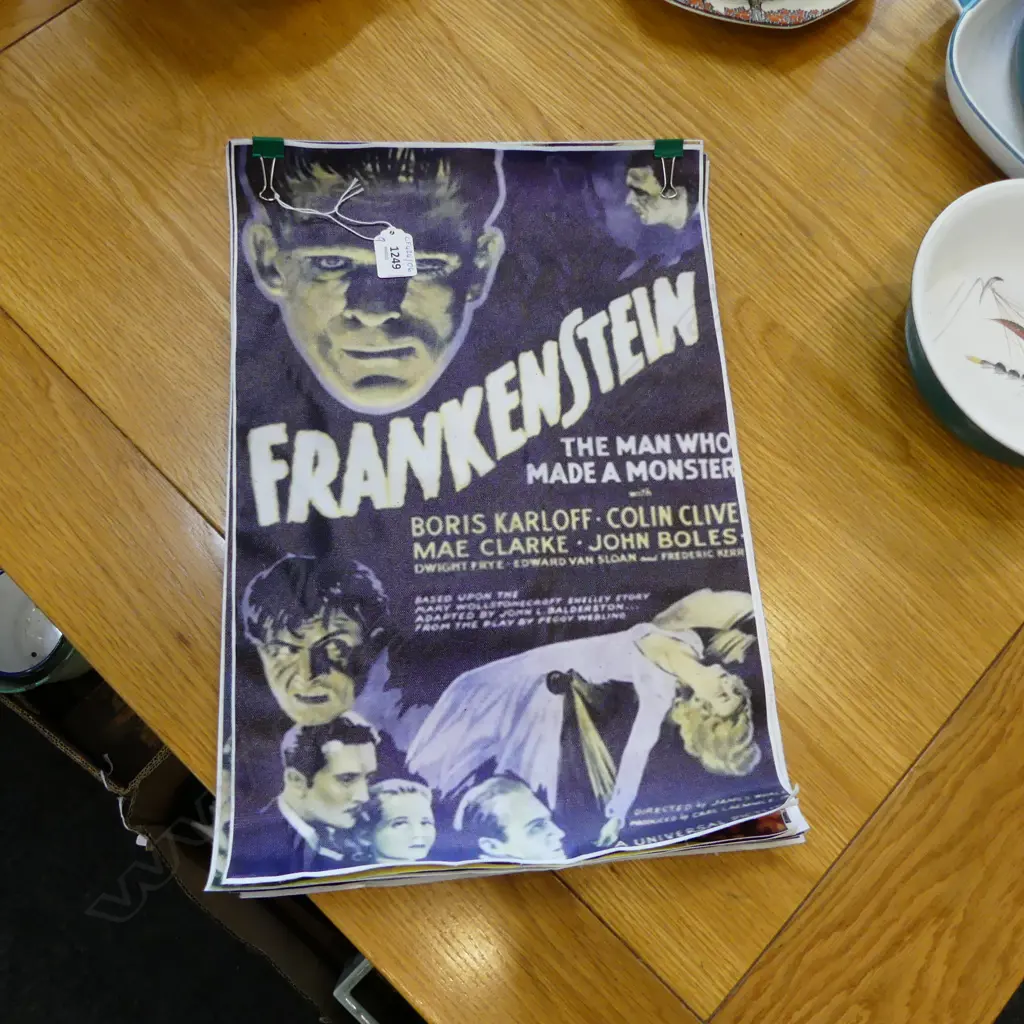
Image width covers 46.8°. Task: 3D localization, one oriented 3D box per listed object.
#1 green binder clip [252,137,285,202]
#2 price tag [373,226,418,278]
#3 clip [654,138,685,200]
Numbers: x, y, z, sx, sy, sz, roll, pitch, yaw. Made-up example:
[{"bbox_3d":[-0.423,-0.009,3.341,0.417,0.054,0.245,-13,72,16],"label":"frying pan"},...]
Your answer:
[{"bbox_3d":[-0.146,-0.205,0.712,0.019,0.010,0.042,-1,70,-9],"label":"green binder clip"},{"bbox_3d":[-0.069,-0.155,0.703,0.023,0.002,0.034,-6,71,-11],"label":"price tag"},{"bbox_3d":[0.100,-0.217,0.754,0.019,0.010,0.042,2,70,-8],"label":"clip"}]

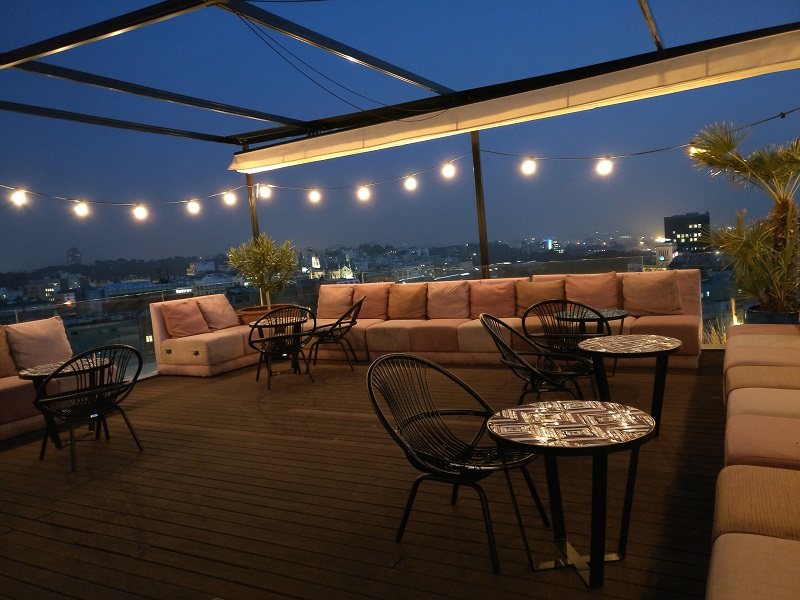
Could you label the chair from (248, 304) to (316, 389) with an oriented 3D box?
[{"bbox_3d":[-1.268,0.468,7.032,0.755,0.888,0.818,-7,6,-24],"label":"chair"}]

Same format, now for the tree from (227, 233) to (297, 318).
[{"bbox_3d":[-1.955,-0.129,9.454,1.044,1.696,1.044,-1,7,29],"label":"tree"}]

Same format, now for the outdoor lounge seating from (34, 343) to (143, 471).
[{"bbox_3d":[-2.366,0.767,4.941,0.818,0.888,0.755,1,8,43],"label":"outdoor lounge seating"}]

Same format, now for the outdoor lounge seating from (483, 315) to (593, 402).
[{"bbox_3d":[1.017,0.522,4.671,0.818,0.888,0.755,-3,6,17],"label":"outdoor lounge seating"}]

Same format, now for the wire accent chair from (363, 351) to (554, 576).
[{"bbox_3d":[0.266,0.724,3.269,0.818,0.888,0.755,0,7,38],"label":"wire accent chair"}]

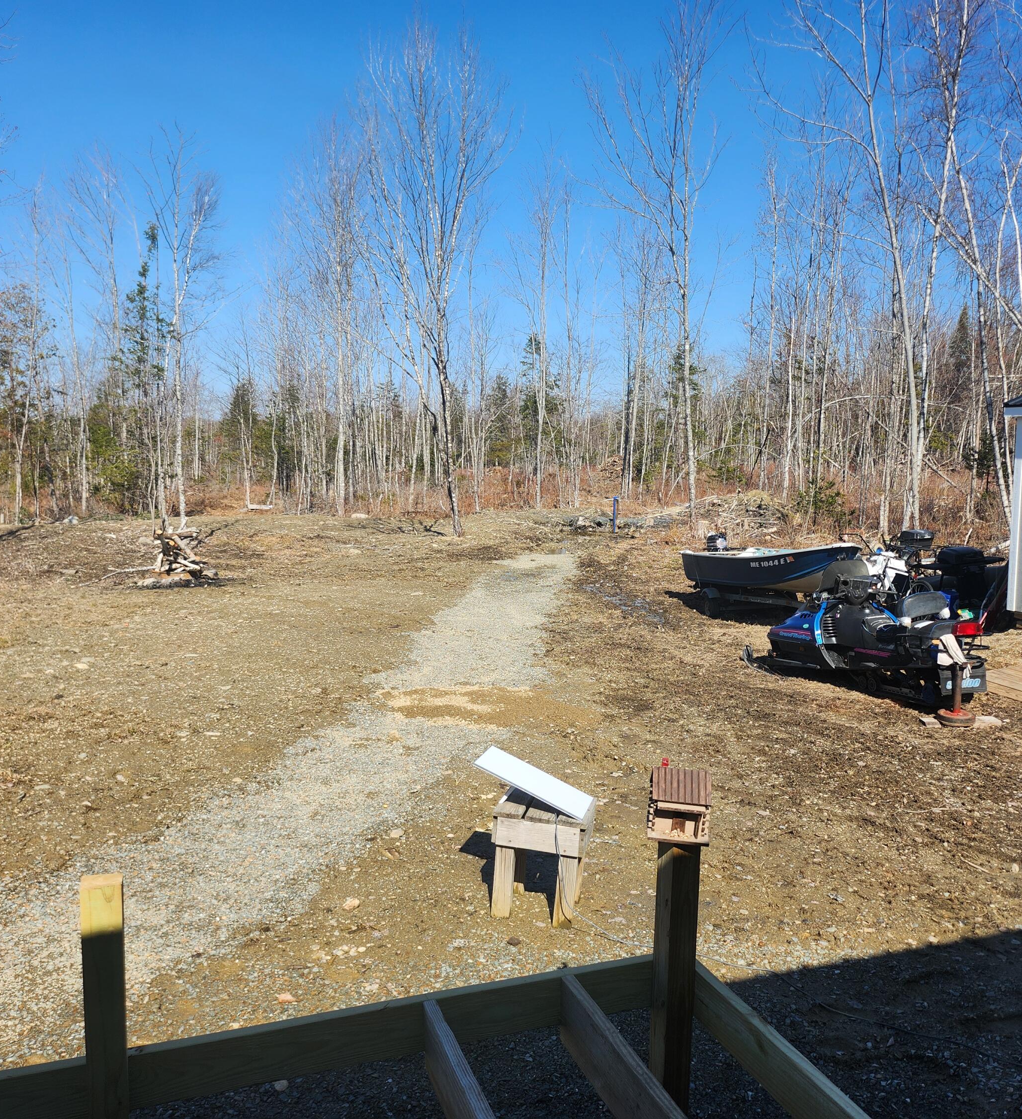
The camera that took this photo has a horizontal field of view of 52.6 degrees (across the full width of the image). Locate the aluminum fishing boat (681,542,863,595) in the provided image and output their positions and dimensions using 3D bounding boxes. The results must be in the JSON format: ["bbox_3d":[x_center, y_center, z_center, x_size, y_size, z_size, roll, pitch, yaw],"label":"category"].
[{"bbox_3d":[4.606,0.138,17.699,1.400,0.854,3.250,-4,7,-40],"label":"aluminum fishing boat"}]

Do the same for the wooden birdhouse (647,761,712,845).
[{"bbox_3d":[0.503,0.719,3.050,0.175,0.193,0.135,2,5,15],"label":"wooden birdhouse"}]

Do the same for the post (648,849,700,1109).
[{"bbox_3d":[0.485,1.296,3.092,0.089,0.965,0.089,0,6,-20],"label":"post"}]

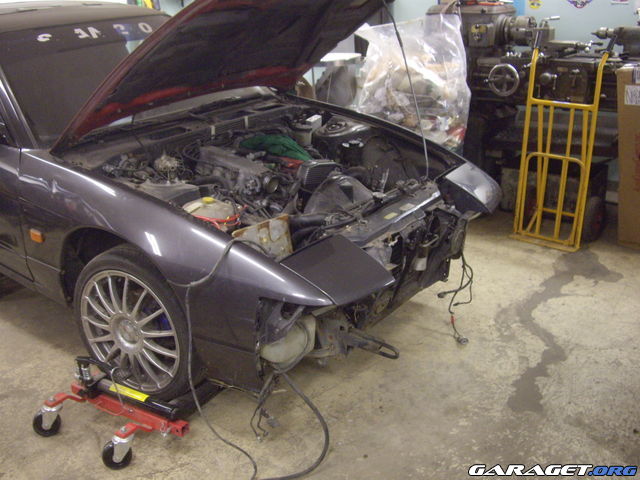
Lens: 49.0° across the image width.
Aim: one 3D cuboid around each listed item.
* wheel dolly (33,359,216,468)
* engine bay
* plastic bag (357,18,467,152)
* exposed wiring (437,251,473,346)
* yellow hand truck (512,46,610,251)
[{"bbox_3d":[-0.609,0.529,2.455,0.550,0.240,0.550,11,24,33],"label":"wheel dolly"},{"bbox_3d":[-0.081,-0.168,2.879,1.120,0.480,1.280,16,27,31],"label":"engine bay"},{"bbox_3d":[0.546,-0.774,4.150,0.660,1.050,0.500,7,22,24],"label":"plastic bag"},{"bbox_3d":[0.559,0.237,2.900,0.140,0.380,0.130,11,24,33],"label":"exposed wiring"},{"bbox_3d":[1.337,-0.520,3.845,0.370,1.120,0.450,-15,23,-38],"label":"yellow hand truck"}]

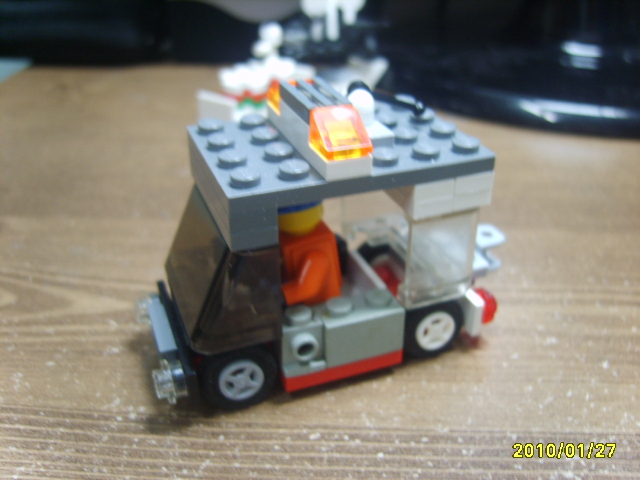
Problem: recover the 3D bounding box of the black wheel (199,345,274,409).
[{"bbox_3d":[-0.015,0.024,0.118,0.014,0.014,0.006,-11,31,-18],"label":"black wheel"}]

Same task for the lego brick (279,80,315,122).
[{"bbox_3d":[-0.003,-0.024,0.112,0.003,0.003,0.016,-11,31,-18],"label":"lego brick"}]

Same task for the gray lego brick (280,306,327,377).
[{"bbox_3d":[-0.004,0.018,0.120,0.008,0.011,0.008,-11,31,-18],"label":"gray lego brick"}]

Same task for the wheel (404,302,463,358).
[{"bbox_3d":[0.022,0.017,0.131,0.014,0.014,0.006,-11,31,-18],"label":"wheel"}]

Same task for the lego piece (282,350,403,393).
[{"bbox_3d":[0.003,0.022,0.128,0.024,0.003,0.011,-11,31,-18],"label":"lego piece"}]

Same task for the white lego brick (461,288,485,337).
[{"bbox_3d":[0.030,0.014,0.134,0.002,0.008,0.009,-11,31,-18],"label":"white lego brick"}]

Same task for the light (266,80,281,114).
[{"bbox_3d":[-0.005,-0.028,0.123,0.008,0.006,0.008,-11,31,-18],"label":"light"}]

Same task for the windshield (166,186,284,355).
[{"bbox_3d":[-0.020,0.003,0.120,0.016,0.019,0.032,-11,31,-18],"label":"windshield"}]

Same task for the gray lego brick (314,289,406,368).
[{"bbox_3d":[0.007,0.016,0.124,0.016,0.011,0.008,-11,31,-18],"label":"gray lego brick"}]

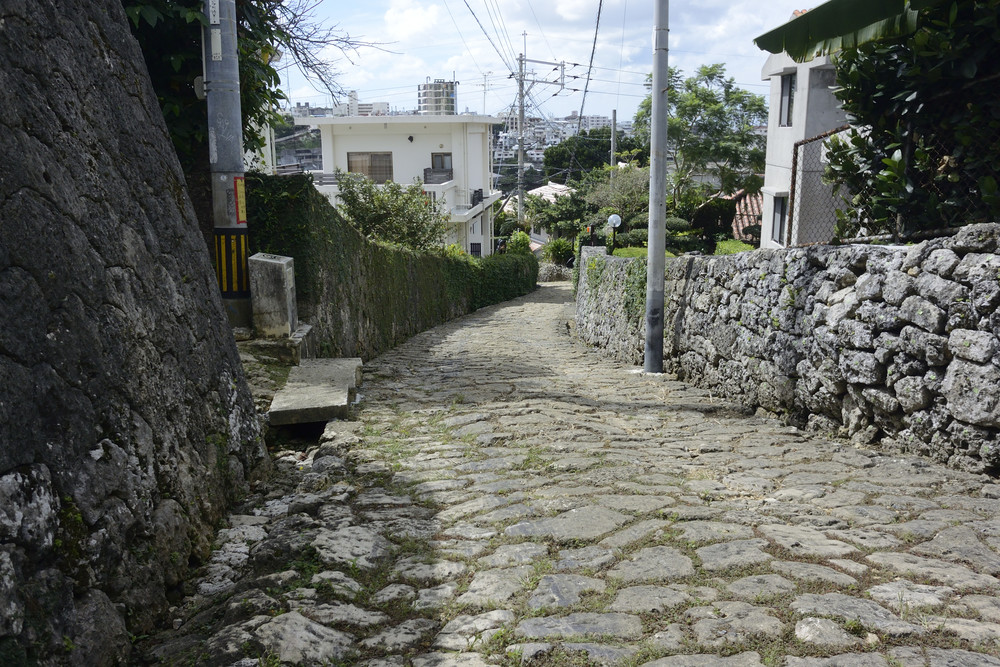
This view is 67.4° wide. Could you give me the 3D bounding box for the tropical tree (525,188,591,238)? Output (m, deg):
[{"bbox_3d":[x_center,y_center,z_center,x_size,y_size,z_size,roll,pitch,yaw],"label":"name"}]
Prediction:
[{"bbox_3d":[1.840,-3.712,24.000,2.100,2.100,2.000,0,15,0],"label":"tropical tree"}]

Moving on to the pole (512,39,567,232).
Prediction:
[{"bbox_3d":[1.875,-9.449,37.500,0.700,9.300,2.900,12,19,38],"label":"pole"}]

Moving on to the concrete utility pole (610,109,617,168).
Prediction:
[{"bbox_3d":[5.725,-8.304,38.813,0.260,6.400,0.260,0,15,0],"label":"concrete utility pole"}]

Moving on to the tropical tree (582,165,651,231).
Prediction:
[{"bbox_3d":[3.211,-3.662,20.500,1.900,2.100,1.800,0,15,0],"label":"tropical tree"}]

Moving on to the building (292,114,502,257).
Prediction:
[{"bbox_3d":[-3.600,-5.079,28.991,6.200,6.200,8.400,2,15,8],"label":"building"}]

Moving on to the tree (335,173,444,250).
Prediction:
[{"bbox_3d":[-2.097,-2.165,14.500,2.150,2.000,2.000,0,15,0],"label":"tree"}]

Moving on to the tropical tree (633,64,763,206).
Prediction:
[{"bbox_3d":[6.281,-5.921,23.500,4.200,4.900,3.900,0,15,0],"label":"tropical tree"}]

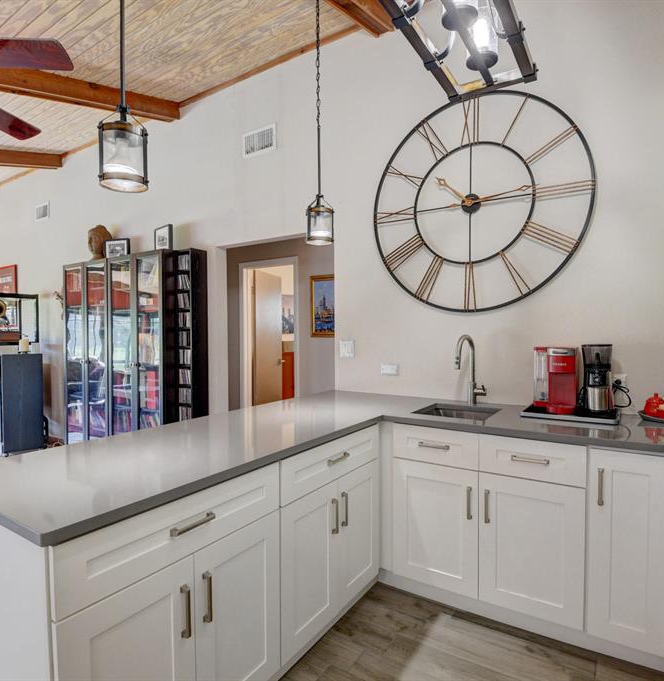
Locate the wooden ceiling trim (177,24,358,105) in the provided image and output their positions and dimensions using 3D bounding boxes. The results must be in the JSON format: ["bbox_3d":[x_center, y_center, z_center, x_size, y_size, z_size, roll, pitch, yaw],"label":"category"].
[{"bbox_3d":[-0.615,-2.174,3.448,1.940,0.039,0.027,1,1,33],"label":"wooden ceiling trim"}]

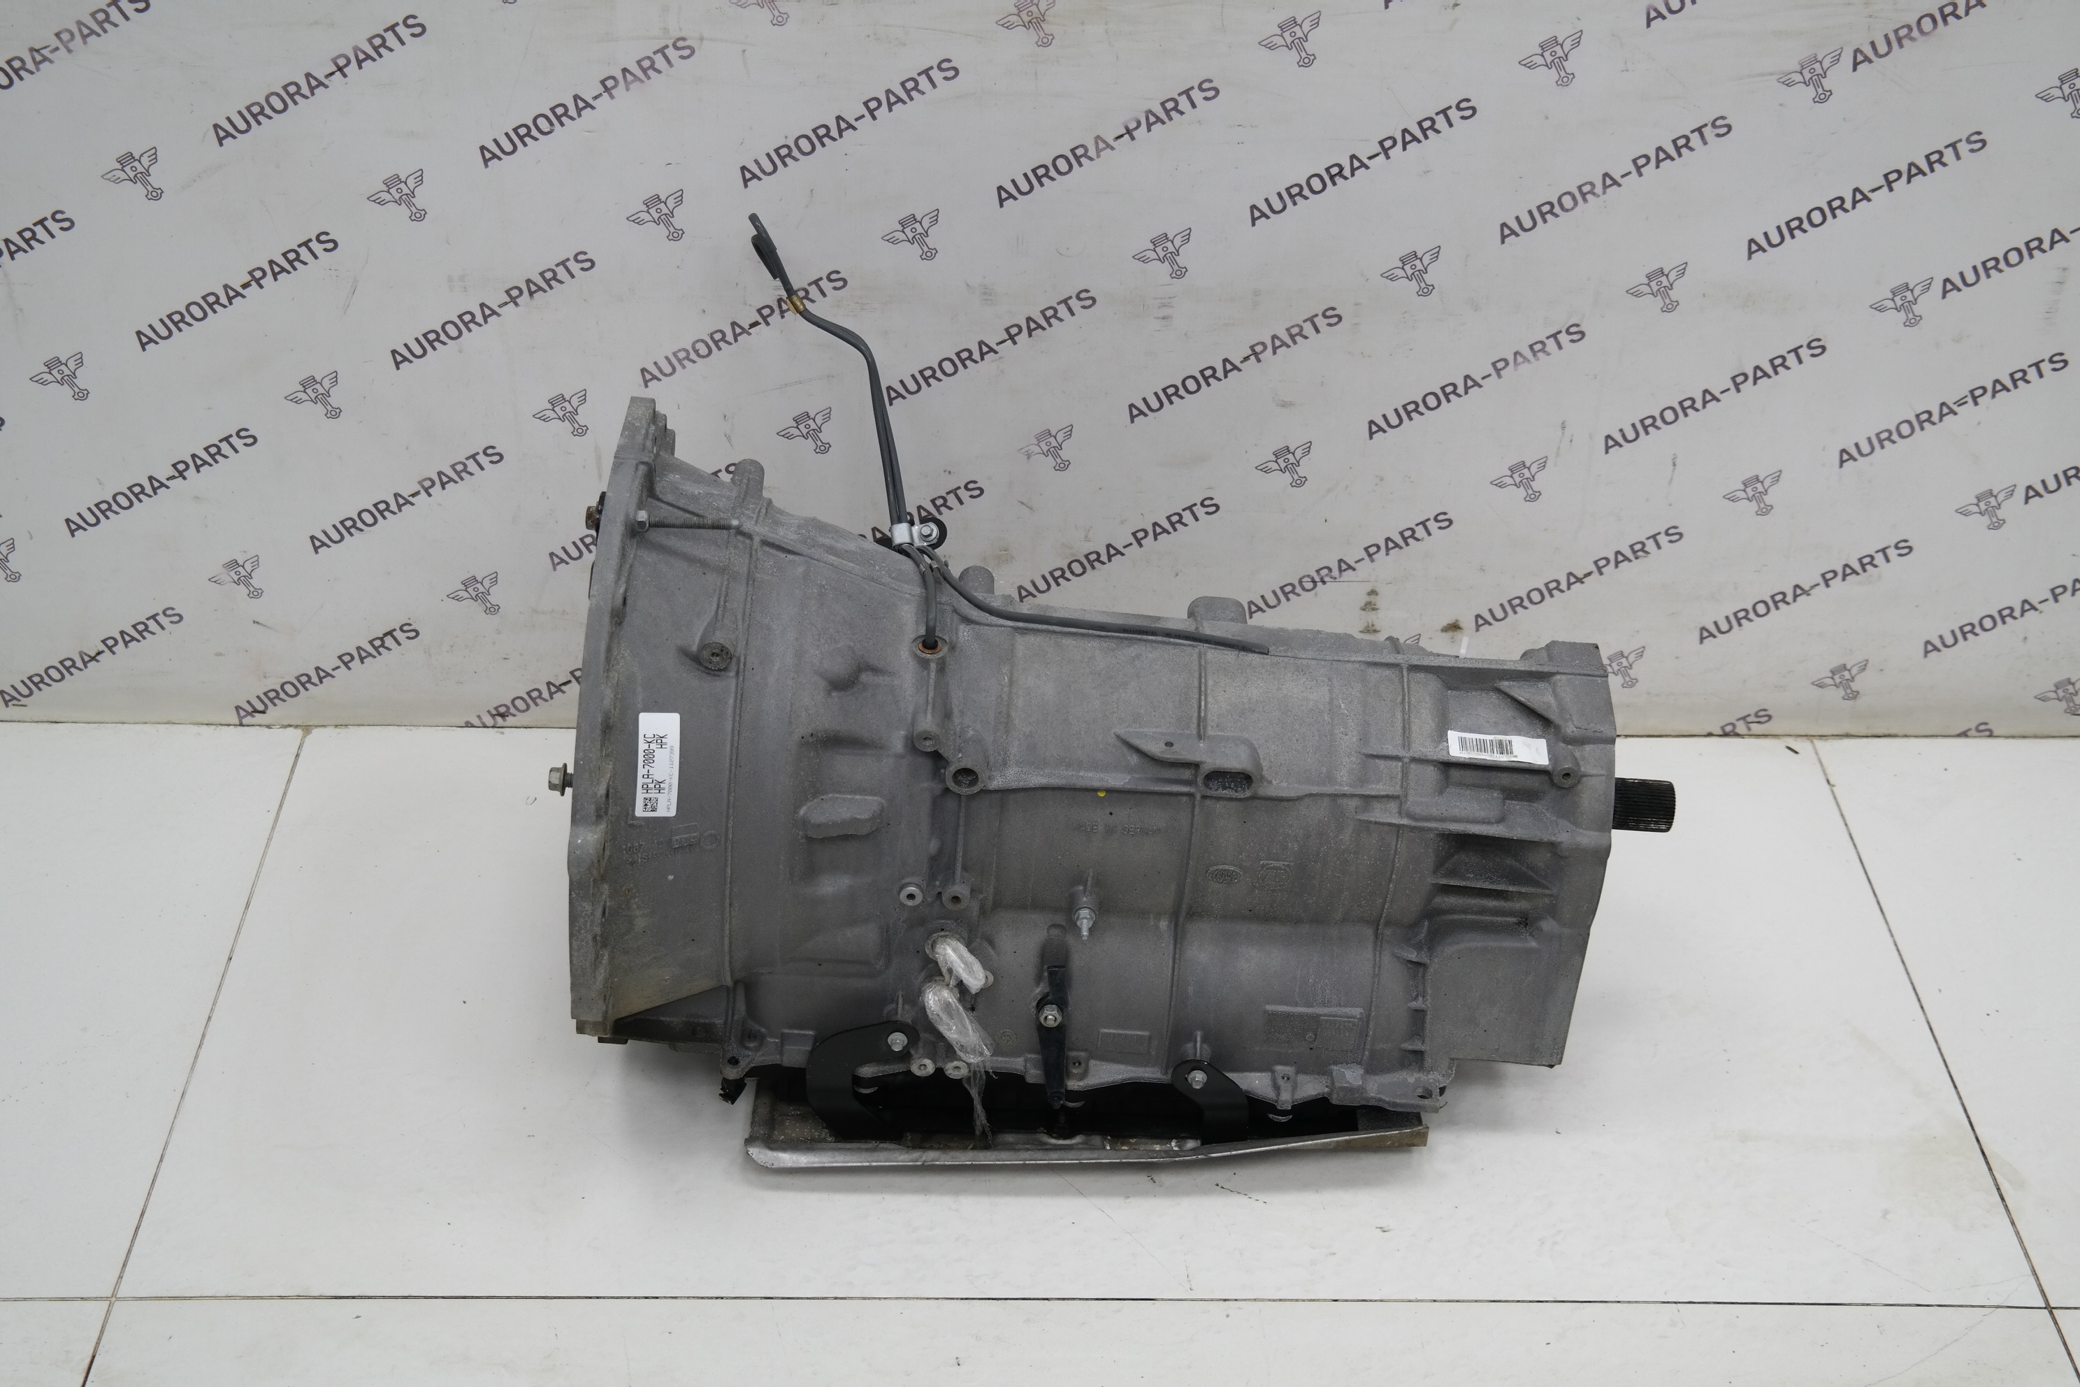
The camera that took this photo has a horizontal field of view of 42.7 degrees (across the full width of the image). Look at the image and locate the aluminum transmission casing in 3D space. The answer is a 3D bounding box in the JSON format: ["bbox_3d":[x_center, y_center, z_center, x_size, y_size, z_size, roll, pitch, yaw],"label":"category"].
[{"bbox_3d":[0.031,0.040,1.695,0.680,0.480,0.400,2,36,-4],"label":"aluminum transmission casing"}]

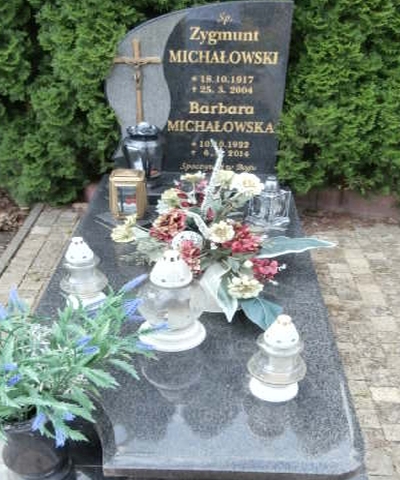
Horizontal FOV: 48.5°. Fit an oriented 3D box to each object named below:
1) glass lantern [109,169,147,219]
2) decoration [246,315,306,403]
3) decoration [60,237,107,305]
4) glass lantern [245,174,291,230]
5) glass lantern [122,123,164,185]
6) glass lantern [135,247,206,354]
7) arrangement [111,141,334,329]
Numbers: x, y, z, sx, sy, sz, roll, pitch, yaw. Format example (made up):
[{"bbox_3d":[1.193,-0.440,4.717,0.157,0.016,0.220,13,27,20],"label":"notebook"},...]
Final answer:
[{"bbox_3d":[-0.326,-0.216,2.060,0.155,0.212,0.135,1,31,1],"label":"glass lantern"},{"bbox_3d":[0.214,0.305,1.208,0.161,0.236,0.161,1,31,1],"label":"decoration"},{"bbox_3d":[-0.407,0.099,1.539,0.163,0.237,0.163,1,31,1],"label":"decoration"},{"bbox_3d":[0.324,-0.201,2.075,0.195,0.215,0.195,6,31,8],"label":"glass lantern"},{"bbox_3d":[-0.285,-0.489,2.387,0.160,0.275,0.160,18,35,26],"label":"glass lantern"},{"bbox_3d":[-0.087,0.160,1.385,0.222,0.297,0.222,1,31,1],"label":"glass lantern"},{"bbox_3d":[0.077,-0.035,1.517,0.750,0.500,0.520,1,31,1],"label":"arrangement"}]

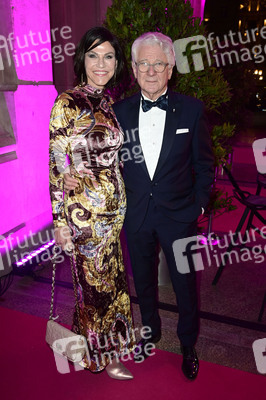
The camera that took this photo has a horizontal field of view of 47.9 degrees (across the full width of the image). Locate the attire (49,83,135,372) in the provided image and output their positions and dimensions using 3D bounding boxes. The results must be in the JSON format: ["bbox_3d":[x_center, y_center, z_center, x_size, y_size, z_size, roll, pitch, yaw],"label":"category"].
[{"bbox_3d":[-0.177,0.192,1.553,0.450,1.474,0.330,-9,17,-32],"label":"attire"}]

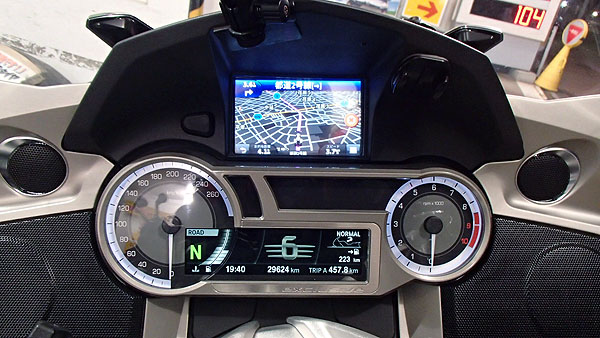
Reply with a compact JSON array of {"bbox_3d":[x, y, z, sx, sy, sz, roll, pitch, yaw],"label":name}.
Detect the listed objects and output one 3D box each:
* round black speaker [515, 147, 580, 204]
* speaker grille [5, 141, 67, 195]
[{"bbox_3d":[0.197,0.005,0.354,0.049,0.047,0.017,20,4,39],"label":"round black speaker"},{"bbox_3d":[-0.204,-0.001,0.346,0.042,0.041,0.008,-17,2,-39],"label":"speaker grille"}]

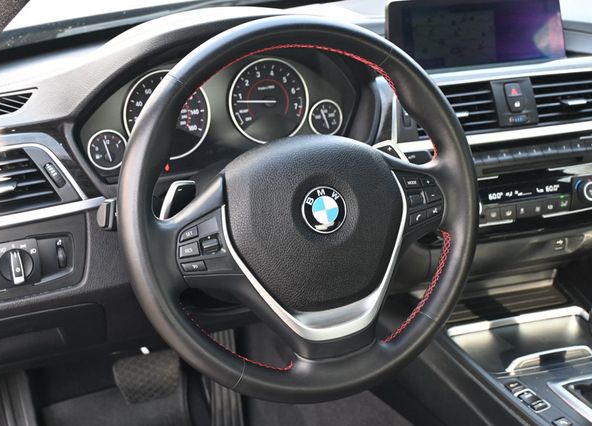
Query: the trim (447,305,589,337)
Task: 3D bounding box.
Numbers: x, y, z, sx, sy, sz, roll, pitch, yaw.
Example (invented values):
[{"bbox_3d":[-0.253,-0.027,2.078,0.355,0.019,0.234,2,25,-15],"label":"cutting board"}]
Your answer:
[{"bbox_3d":[0.301,0.153,1.173,0.198,0.011,0.024,-7,23,-15],"label":"trim"}]

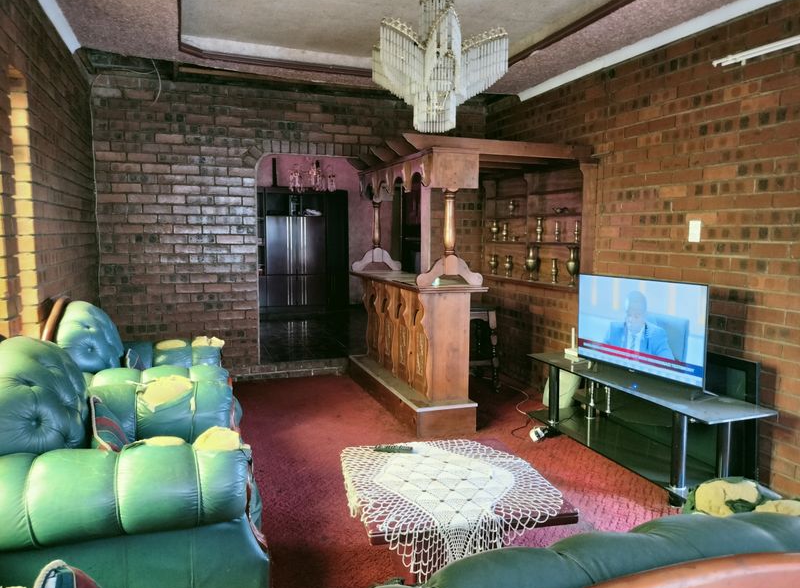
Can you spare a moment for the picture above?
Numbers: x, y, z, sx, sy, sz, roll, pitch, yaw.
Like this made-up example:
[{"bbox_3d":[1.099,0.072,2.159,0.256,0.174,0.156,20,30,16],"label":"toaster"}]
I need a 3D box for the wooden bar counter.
[{"bbox_3d":[0.038,0.368,5.079,0.480,1.010,2.030,-2,6,-19],"label":"wooden bar counter"}]

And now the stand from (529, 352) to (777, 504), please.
[{"bbox_3d":[1.372,0.761,3.777,0.460,0.493,1.677,-2,6,-19],"label":"stand"}]

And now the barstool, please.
[{"bbox_3d":[0.622,0.469,5.480,0.394,0.737,0.394,-2,6,-19],"label":"barstool"}]

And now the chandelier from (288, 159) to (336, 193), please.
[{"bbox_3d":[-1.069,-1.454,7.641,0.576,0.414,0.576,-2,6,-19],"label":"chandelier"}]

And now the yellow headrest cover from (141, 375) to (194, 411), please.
[{"bbox_3d":[-1.117,0.487,2.979,0.258,0.172,0.182,-2,6,-19],"label":"yellow headrest cover"}]

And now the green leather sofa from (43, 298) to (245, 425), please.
[{"bbox_3d":[-1.471,0.503,3.739,0.990,0.980,1.111,-2,6,-19],"label":"green leather sofa"}]

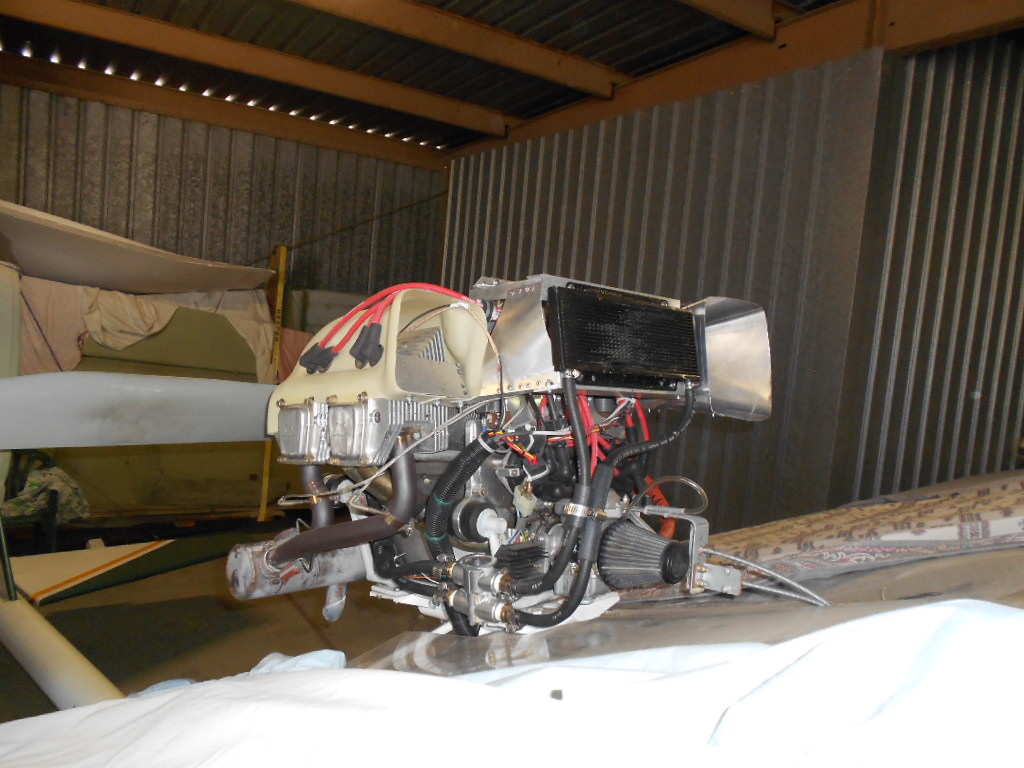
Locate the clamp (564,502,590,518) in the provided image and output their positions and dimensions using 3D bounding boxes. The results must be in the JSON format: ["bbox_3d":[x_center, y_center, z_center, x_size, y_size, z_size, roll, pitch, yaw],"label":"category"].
[{"bbox_3d":[0.077,0.150,0.910,0.029,0.015,0.025,11,5,-17],"label":"clamp"}]

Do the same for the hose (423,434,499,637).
[{"bbox_3d":[-0.064,0.189,0.960,0.075,0.235,0.055,-1,-6,-27],"label":"hose"}]

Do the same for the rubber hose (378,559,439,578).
[{"bbox_3d":[-0.124,0.222,0.925,0.100,0.018,0.018,-18,-12,39],"label":"rubber hose"}]

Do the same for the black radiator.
[{"bbox_3d":[0.159,-0.059,1.070,0.036,0.130,0.335,-9,-7,42],"label":"black radiator"}]

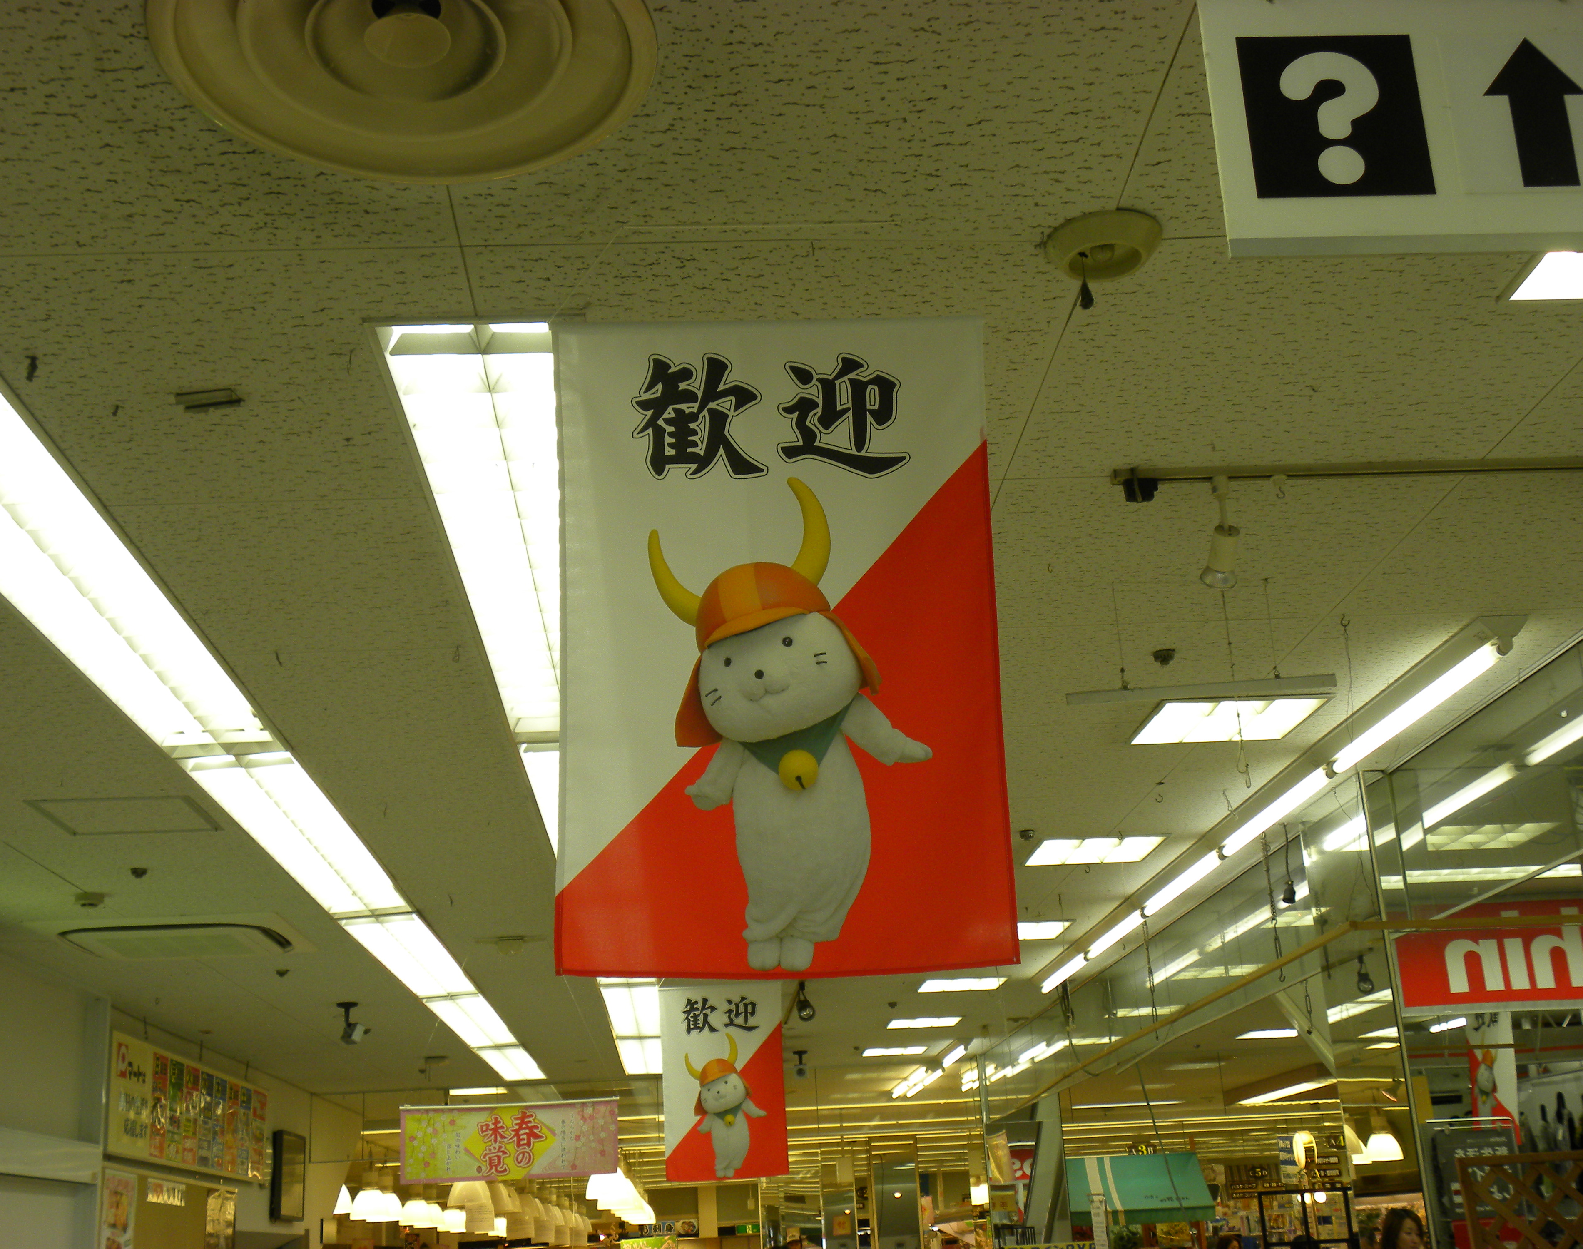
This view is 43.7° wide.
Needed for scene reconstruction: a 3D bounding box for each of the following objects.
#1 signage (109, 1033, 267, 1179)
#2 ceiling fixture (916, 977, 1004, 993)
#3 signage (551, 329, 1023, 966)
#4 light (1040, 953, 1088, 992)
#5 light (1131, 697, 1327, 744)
[{"bbox_3d":[-3.358,2.780,11.131,0.050,0.600,3.650,-2,-18,-4],"label":"signage"},{"bbox_3d":[0.913,1.934,10.560,0.450,0.060,0.460,-2,-18,-4],"label":"ceiling fixture"},{"bbox_3d":[-0.015,0.010,2.662,0.600,0.910,0.030,-2,-18,-4],"label":"signage"},{"bbox_3d":[1.358,1.745,9.816,0.050,0.050,1.210,-2,-18,-4],"label":"light"},{"bbox_3d":[1.181,0.261,5.359,0.450,0.060,0.470,-2,-18,-4],"label":"light"}]

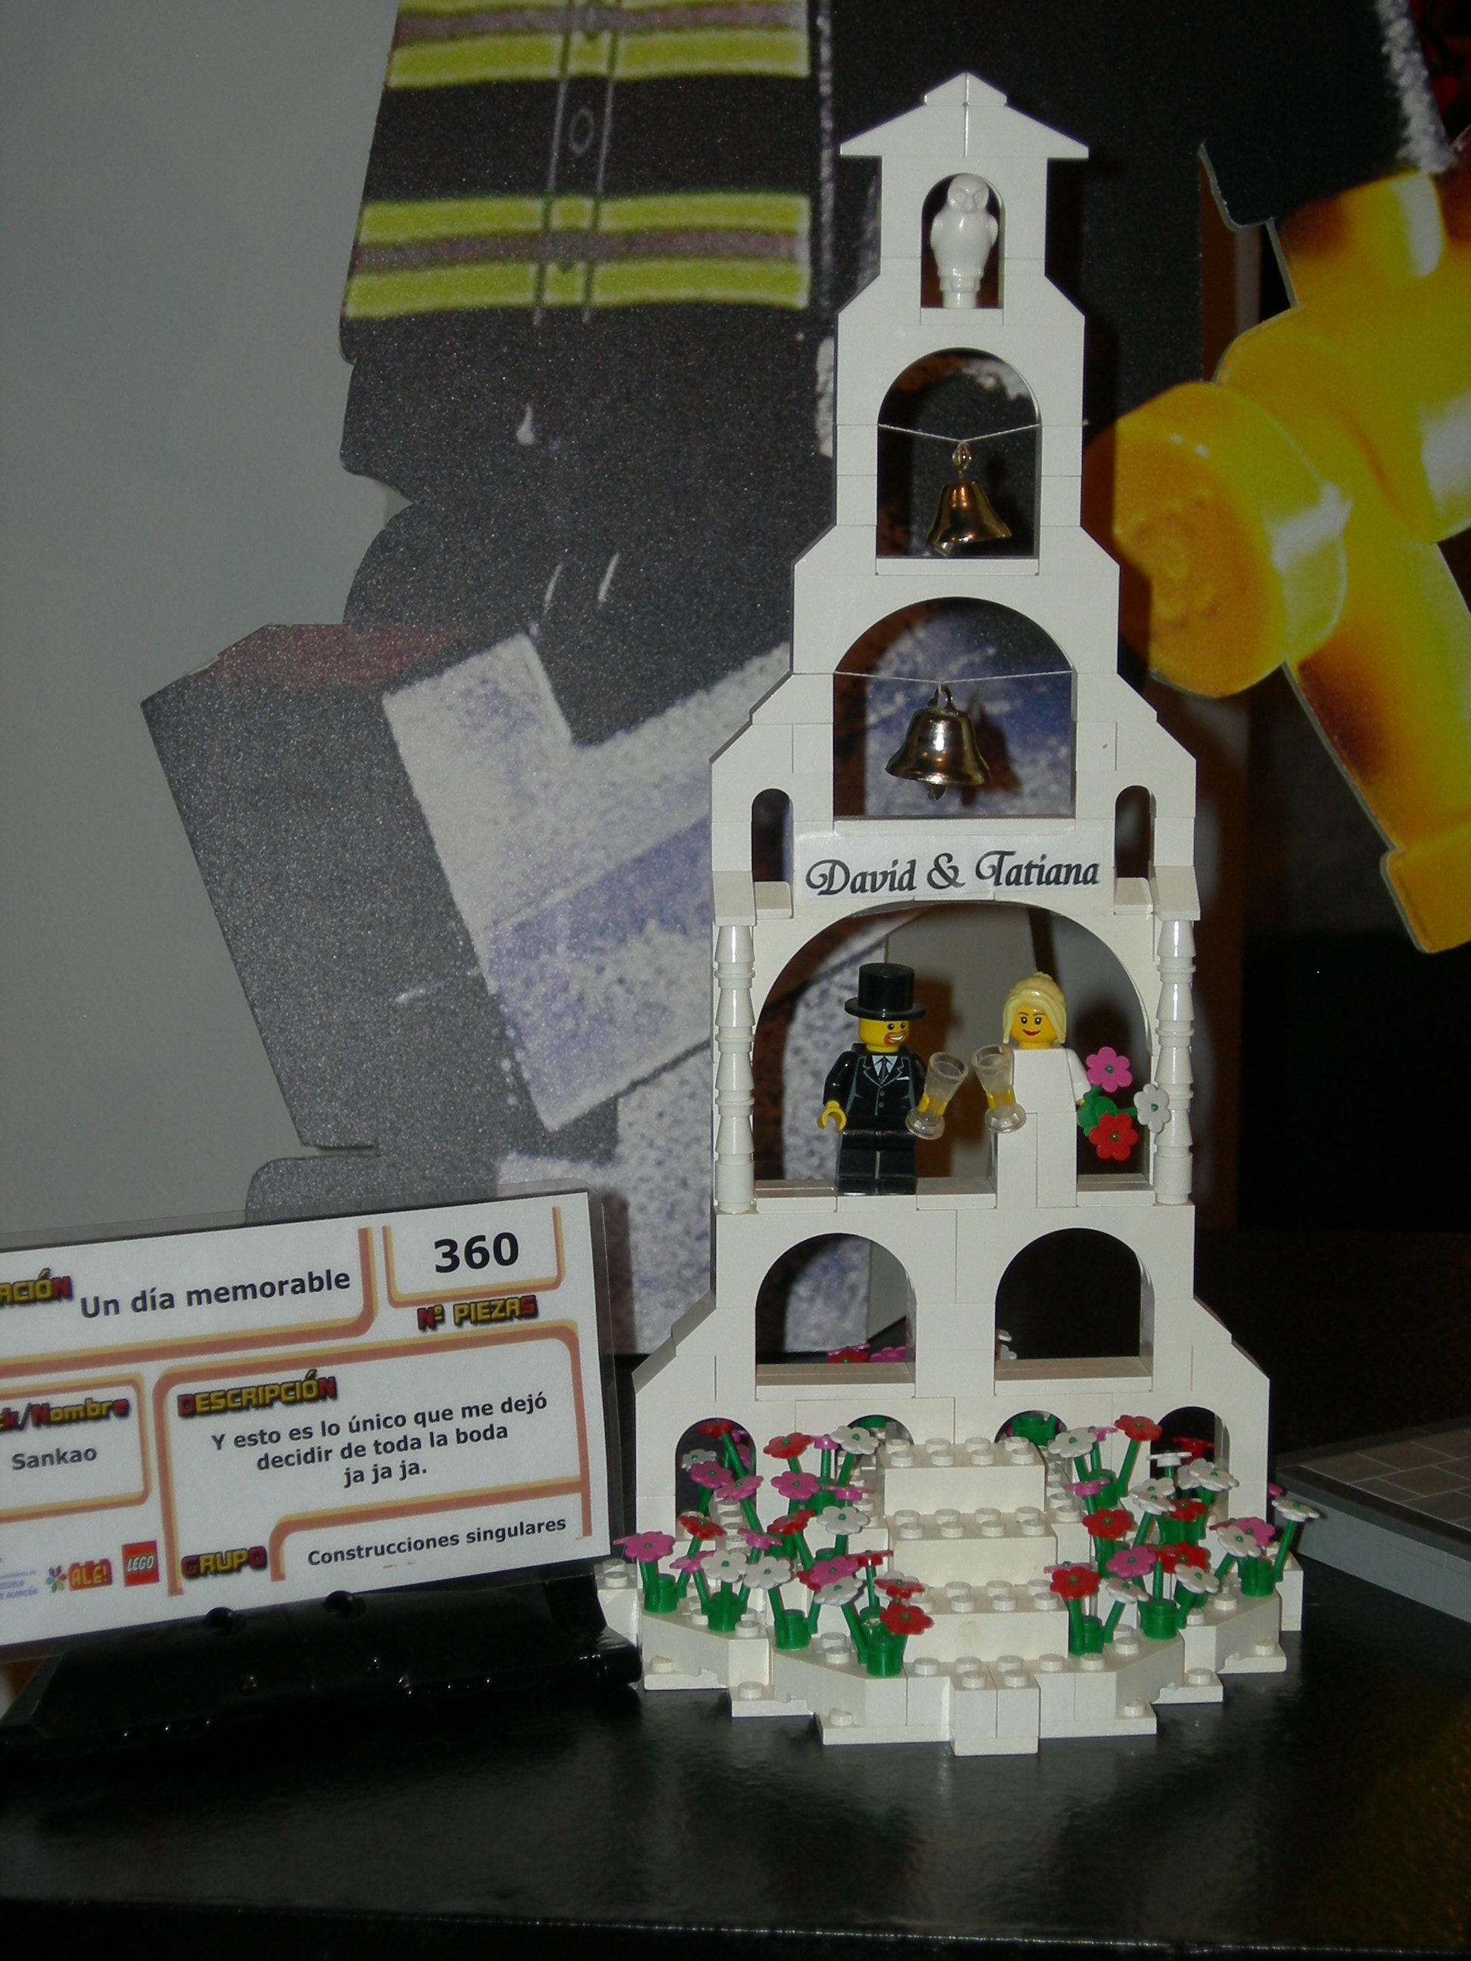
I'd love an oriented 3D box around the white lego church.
[{"bbox_3d":[0.043,-0.020,0.830,0.144,0.310,0.144,-1,11,-4],"label":"white lego church"}]

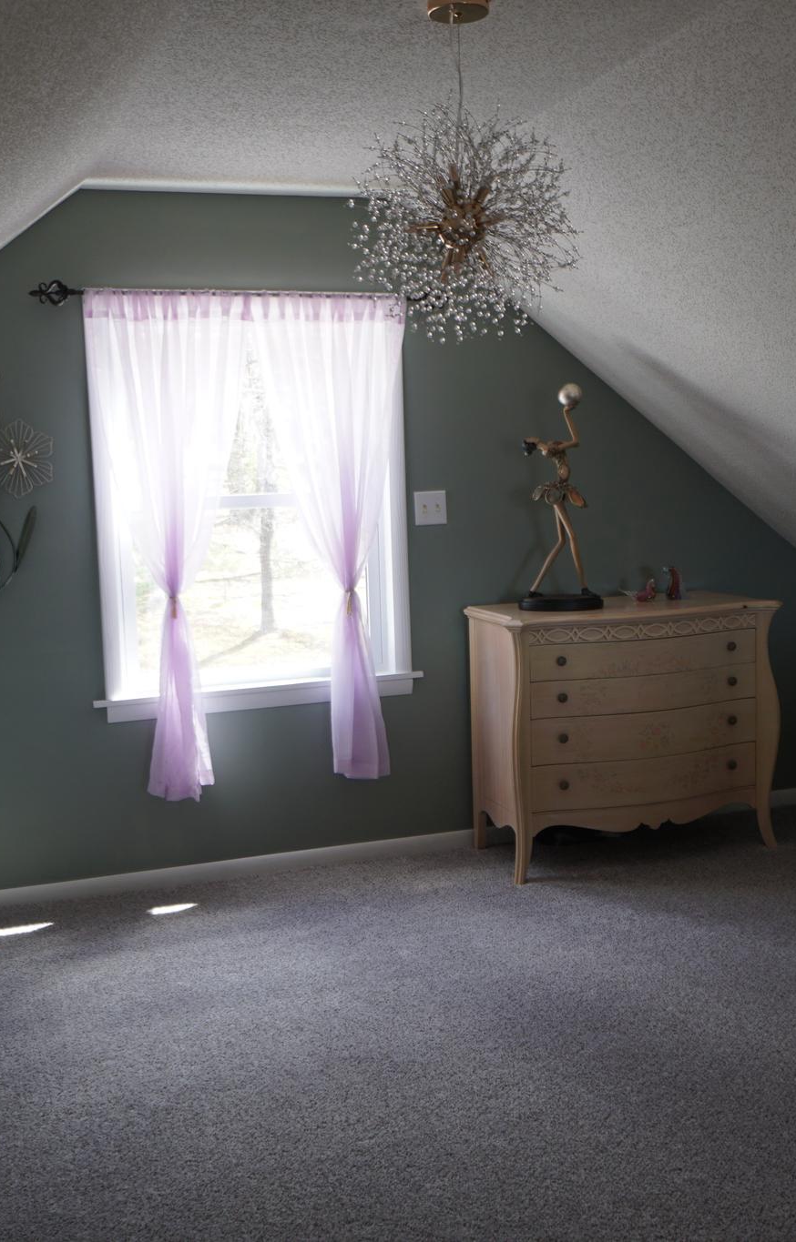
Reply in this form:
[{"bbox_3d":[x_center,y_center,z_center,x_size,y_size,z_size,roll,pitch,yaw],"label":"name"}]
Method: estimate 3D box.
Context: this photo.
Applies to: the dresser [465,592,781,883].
[{"bbox_3d":[0.773,0.373,4.434,0.995,0.854,0.535,-4,7,-18],"label":"dresser"}]

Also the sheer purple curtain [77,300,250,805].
[{"bbox_3d":[-0.689,-0.220,4.125,0.516,1.640,0.090,-4,7,-18],"label":"sheer purple curtain"}]

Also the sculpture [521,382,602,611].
[{"bbox_3d":[0.547,-0.421,4.384,0.287,0.757,0.180,-3,7,-6],"label":"sculpture"}]

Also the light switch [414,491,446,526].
[{"bbox_3d":[0.117,-0.390,4.467,0.115,0.117,0.016,-4,7,-18],"label":"light switch"}]

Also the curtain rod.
[{"bbox_3d":[-0.469,-1.038,4.120,1.362,0.077,0.090,-4,7,-18],"label":"curtain rod"}]

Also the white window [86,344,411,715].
[{"bbox_3d":[-0.470,-0.360,4.280,1.096,1.314,0.110,-4,7,-18],"label":"white window"}]

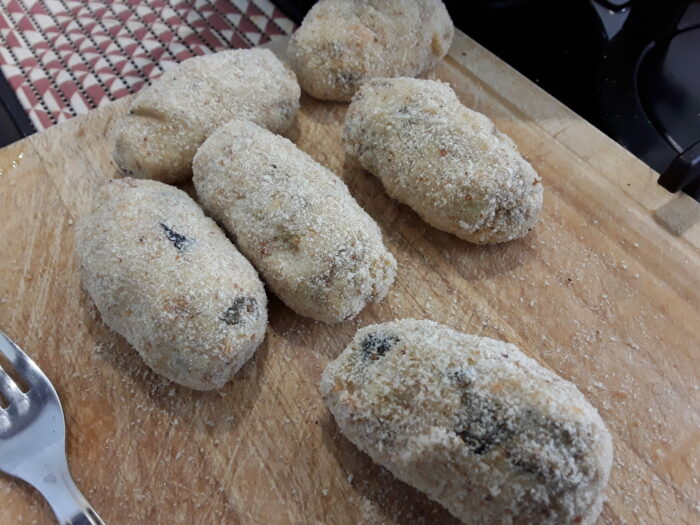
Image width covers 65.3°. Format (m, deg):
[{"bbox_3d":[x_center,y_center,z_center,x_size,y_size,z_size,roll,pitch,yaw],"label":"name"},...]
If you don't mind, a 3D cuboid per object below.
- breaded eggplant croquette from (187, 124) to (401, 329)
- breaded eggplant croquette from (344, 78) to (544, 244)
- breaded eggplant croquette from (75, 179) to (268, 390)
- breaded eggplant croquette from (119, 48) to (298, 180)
[{"bbox_3d":[-0.022,-0.017,0.193,0.042,0.036,0.092,-34,62,-21],"label":"breaded eggplant croquette"},{"bbox_3d":[0.034,-0.039,0.207,0.044,0.038,0.085,-36,63,-22],"label":"breaded eggplant croquette"},{"bbox_3d":[-0.059,0.004,0.177,0.044,0.039,0.080,-34,62,-21],"label":"breaded eggplant croquette"},{"bbox_3d":[-0.057,-0.059,0.222,0.079,0.037,0.043,-34,62,-21],"label":"breaded eggplant croquette"}]

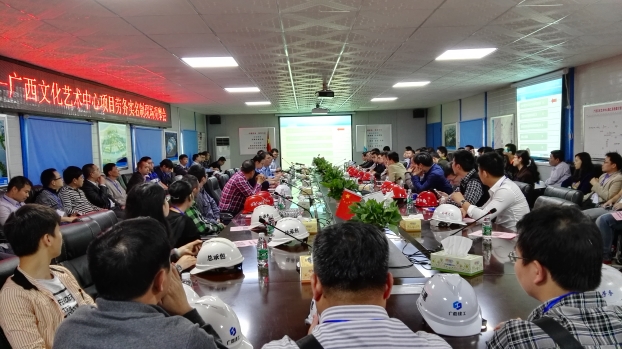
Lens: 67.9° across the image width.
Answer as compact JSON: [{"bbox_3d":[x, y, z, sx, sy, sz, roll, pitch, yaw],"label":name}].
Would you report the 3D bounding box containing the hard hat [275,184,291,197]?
[{"bbox_3d":[-0.371,0.222,6.124,0.280,0.156,0.220,-4,5,-31],"label":"hard hat"}]

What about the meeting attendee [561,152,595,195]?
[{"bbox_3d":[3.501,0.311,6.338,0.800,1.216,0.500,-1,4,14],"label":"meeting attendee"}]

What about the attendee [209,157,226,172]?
[{"bbox_3d":[-2.594,0.060,13.397,0.850,1.135,0.520,-2,4,-1],"label":"attendee"}]

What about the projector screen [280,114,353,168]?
[{"bbox_3d":[0.179,-1.063,15.568,2.500,1.880,0.060,-2,4,-1],"label":"projector screen"}]

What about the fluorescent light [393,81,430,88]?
[{"bbox_3d":[1.923,-1.723,8.803,0.600,0.050,0.600,-2,4,-1],"label":"fluorescent light"}]

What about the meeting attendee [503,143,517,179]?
[{"bbox_3d":[3.354,0.161,8.071,0.700,1.340,0.500,-1,4,15],"label":"meeting attendee"}]

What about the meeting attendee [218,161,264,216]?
[{"bbox_3d":[-0.973,0.446,6.582,0.750,1.270,0.520,-3,4,-20],"label":"meeting attendee"}]

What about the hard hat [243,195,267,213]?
[{"bbox_3d":[-0.613,0.326,5.245,0.290,0.160,0.220,-4,4,-26],"label":"hard hat"}]

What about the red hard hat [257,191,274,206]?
[{"bbox_3d":[-0.507,0.269,4.972,0.280,0.150,0.220,-3,4,-16],"label":"red hard hat"}]

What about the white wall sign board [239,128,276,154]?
[{"bbox_3d":[-1.749,-1.091,15.191,1.200,0.900,0.040,-2,4,-1],"label":"white wall sign board"}]

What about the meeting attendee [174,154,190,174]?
[{"bbox_3d":[-2.659,0.240,10.205,0.700,1.320,0.500,-1,4,8],"label":"meeting attendee"}]

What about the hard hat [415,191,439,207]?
[{"bbox_3d":[1.250,0.251,4.967,0.220,0.156,0.280,-4,4,-31],"label":"hard hat"}]

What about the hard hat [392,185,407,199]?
[{"bbox_3d":[1.032,0.188,5.407,0.280,0.150,0.220,1,5,39],"label":"hard hat"}]

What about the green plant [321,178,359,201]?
[{"bbox_3d":[0.373,0.183,6.130,0.480,0.270,0.450,-2,4,-1],"label":"green plant"}]

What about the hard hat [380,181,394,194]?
[{"bbox_3d":[1.043,0.176,6.172,0.280,0.156,0.220,2,5,44],"label":"hard hat"}]

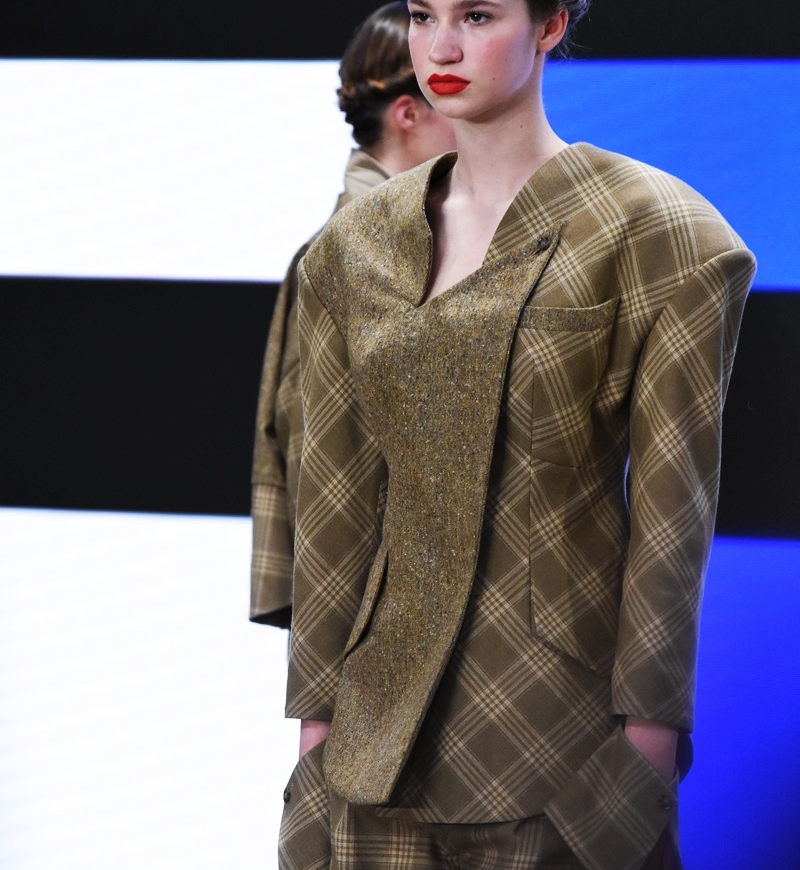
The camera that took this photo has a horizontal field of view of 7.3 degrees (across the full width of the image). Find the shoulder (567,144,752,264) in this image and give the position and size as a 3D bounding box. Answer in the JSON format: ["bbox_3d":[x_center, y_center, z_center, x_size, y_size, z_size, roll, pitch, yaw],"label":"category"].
[{"bbox_3d":[0.271,-0.244,6.580,0.185,0.130,0.180,2,1,28],"label":"shoulder"}]

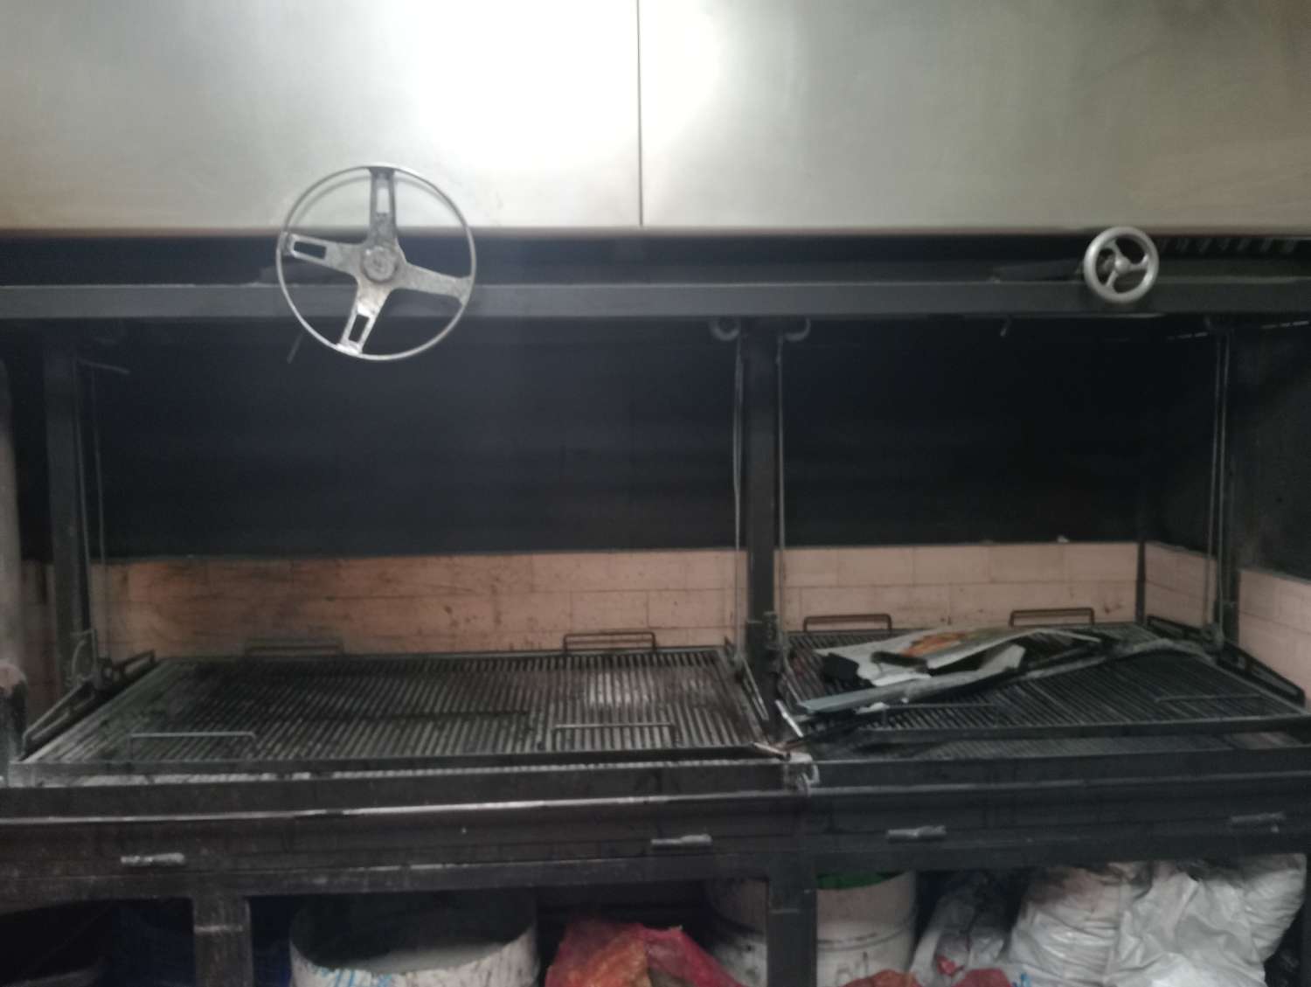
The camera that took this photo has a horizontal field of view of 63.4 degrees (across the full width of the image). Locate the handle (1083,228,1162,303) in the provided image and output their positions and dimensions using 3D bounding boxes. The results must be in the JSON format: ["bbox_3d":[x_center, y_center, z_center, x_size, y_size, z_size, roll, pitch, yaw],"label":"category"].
[{"bbox_3d":[1.125,-0.553,2.570,0.183,0.183,0.055,-1,6,-4],"label":"handle"}]

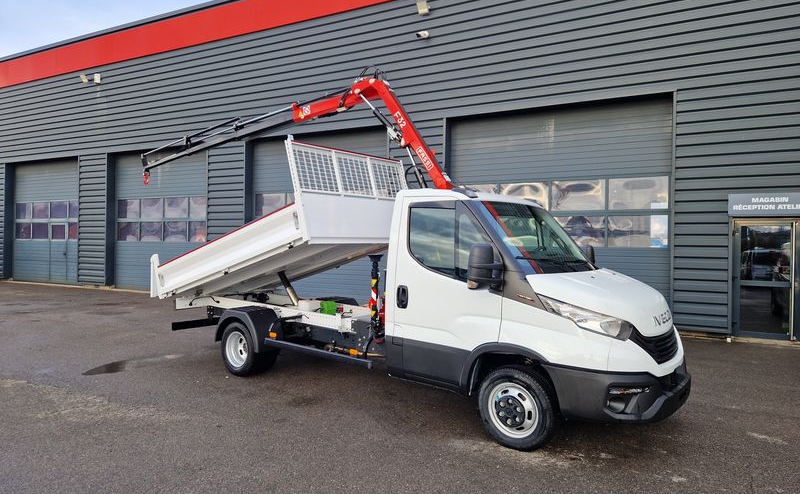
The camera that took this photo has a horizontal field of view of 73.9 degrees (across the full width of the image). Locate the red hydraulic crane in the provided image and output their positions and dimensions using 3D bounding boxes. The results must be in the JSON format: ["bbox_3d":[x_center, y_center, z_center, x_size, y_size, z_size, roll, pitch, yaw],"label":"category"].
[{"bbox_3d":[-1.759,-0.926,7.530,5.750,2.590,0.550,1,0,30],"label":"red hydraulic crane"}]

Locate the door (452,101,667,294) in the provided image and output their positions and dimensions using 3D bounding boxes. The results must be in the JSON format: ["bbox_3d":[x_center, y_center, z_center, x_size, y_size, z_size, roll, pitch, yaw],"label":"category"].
[{"bbox_3d":[3.304,-0.700,11.751,4.850,4.700,0.240,1,0,27],"label":"door"}]

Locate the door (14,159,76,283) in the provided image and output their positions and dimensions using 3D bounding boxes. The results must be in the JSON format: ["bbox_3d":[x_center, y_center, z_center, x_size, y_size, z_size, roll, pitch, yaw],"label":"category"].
[{"bbox_3d":[-13.689,-0.956,20.544,4.880,4.700,0.240,1,0,27],"label":"door"}]

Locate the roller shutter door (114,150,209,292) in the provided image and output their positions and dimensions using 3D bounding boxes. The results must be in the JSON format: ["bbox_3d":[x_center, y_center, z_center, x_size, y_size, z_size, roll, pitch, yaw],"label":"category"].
[{"bbox_3d":[-7.987,-0.870,17.594,4.820,4.700,0.240,1,0,27],"label":"roller shutter door"}]

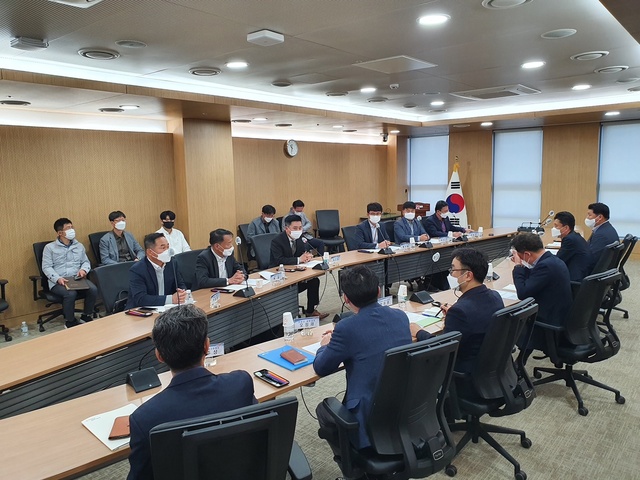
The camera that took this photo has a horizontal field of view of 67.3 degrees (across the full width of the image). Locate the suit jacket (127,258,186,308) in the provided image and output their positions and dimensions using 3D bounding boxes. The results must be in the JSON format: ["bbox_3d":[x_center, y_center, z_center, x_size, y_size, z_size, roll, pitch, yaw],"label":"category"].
[{"bbox_3d":[-1.338,0.435,3.956,0.500,0.630,0.500,3,9,31],"label":"suit jacket"}]

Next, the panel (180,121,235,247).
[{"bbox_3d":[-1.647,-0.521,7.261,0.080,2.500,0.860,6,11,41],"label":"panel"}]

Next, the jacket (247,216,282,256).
[{"bbox_3d":[-0.836,-0.046,7.296,0.520,0.600,0.400,-5,9,-24],"label":"jacket"}]

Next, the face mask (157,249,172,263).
[{"bbox_3d":[-1.274,0.127,3.933,0.085,0.115,0.125,1,8,16],"label":"face mask"}]

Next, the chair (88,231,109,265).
[{"bbox_3d":[-2.444,0.446,5.962,0.620,1.020,0.640,6,11,41],"label":"chair"}]

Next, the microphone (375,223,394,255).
[{"bbox_3d":[0.797,-0.018,5.874,0.150,0.310,0.340,-4,8,-21],"label":"microphone"}]

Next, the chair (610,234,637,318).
[{"bbox_3d":[3.219,0.407,5.500,0.630,1.000,0.640,6,11,41],"label":"chair"}]

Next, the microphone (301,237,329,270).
[{"bbox_3d":[-0.076,0.137,5.106,0.330,0.280,0.130,5,10,39],"label":"microphone"}]

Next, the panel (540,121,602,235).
[{"bbox_3d":[4.945,-0.972,9.541,1.030,2.540,0.120,6,11,41],"label":"panel"}]

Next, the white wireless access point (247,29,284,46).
[{"bbox_3d":[-0.398,-1.488,3.549,0.196,0.053,0.196,5,10,40],"label":"white wireless access point"}]

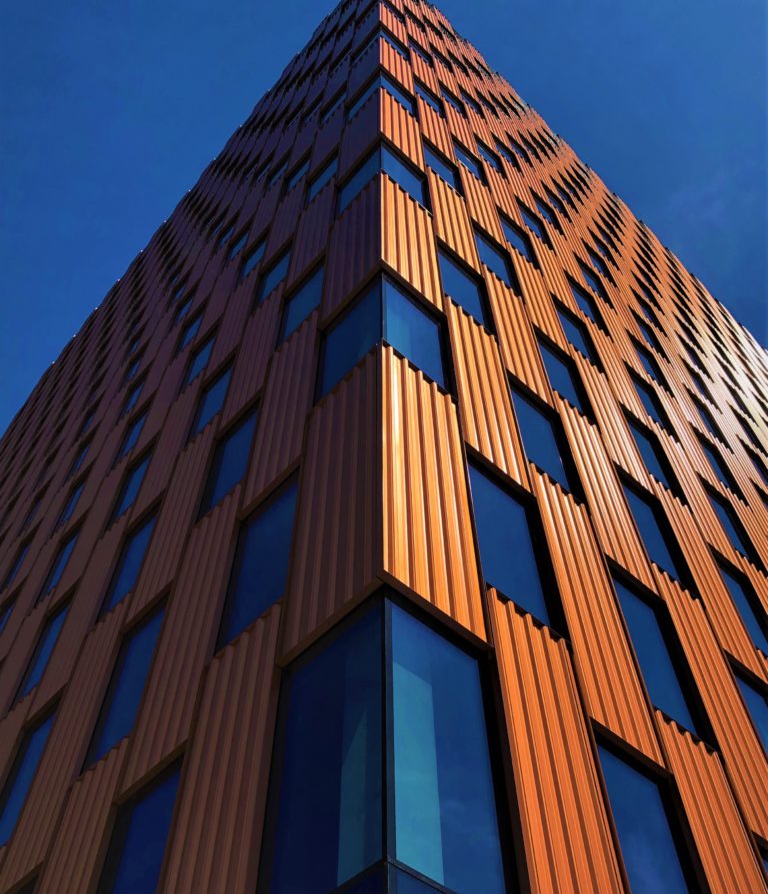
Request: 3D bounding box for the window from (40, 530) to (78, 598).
[{"bbox_3d":[-7.543,2.844,19.895,0.140,2.473,1.286,35,-61,-23],"label":"window"}]

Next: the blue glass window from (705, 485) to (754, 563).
[{"bbox_3d":[7.756,1.794,18.716,1.199,2.218,0.122,36,-62,-23],"label":"blue glass window"}]

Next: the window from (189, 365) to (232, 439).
[{"bbox_3d":[-3.388,-0.854,16.885,0.150,2.410,1.371,36,-62,-23],"label":"window"}]

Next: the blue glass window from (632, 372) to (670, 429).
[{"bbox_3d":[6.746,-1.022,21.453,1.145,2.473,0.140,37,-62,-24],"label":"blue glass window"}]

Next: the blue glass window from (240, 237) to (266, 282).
[{"bbox_3d":[-3.494,-5.021,22.501,0.122,2.218,1.199,36,-62,-23],"label":"blue glass window"}]

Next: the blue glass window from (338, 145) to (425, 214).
[{"bbox_3d":[-0.099,-5.619,18.034,2.186,2.473,1.202,-2,-54,1],"label":"blue glass window"}]

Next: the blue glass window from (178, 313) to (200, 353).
[{"bbox_3d":[-5.511,-3.216,23.784,0.122,2.218,1.199,36,-62,-23],"label":"blue glass window"}]

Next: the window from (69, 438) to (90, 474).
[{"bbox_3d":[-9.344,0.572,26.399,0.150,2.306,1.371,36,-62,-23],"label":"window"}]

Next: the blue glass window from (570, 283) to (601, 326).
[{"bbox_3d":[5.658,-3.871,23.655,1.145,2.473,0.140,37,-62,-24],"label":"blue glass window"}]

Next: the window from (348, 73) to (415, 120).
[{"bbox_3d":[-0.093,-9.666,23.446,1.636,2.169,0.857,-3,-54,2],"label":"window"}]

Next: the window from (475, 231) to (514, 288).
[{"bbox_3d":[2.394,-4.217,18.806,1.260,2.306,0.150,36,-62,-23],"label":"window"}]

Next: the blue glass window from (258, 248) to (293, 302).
[{"bbox_3d":[-2.399,-3.779,18.444,0.200,2.350,1.220,37,-62,-24],"label":"blue glass window"}]

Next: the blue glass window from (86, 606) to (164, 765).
[{"bbox_3d":[-3.386,3.187,11.066,0.122,2.218,1.199,36,-62,-23],"label":"blue glass window"}]

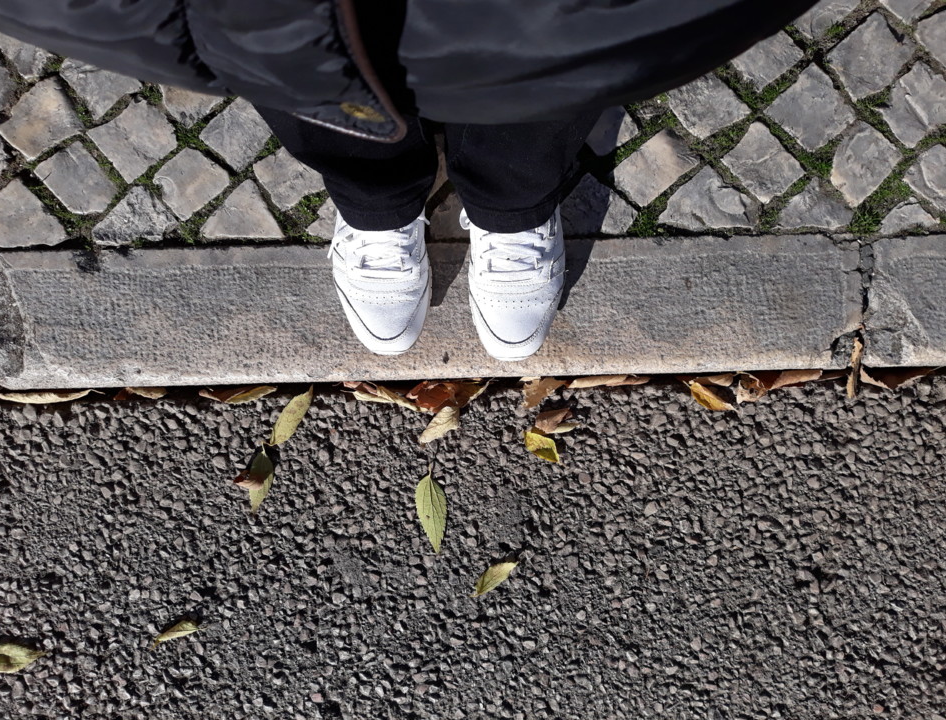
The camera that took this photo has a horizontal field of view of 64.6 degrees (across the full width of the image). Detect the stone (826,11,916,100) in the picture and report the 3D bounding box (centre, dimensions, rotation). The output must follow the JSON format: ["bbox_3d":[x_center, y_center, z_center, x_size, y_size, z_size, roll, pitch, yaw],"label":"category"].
[{"bbox_3d":[0.451,-0.347,0.880,0.092,0.050,0.064,-38,88,-3],"label":"stone"}]

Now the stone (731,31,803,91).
[{"bbox_3d":[0.353,-0.366,0.936,0.074,0.065,0.056,-40,89,-3],"label":"stone"}]

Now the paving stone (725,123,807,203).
[{"bbox_3d":[0.383,-0.255,1.009,0.099,0.062,0.083,45,85,1],"label":"paving stone"}]

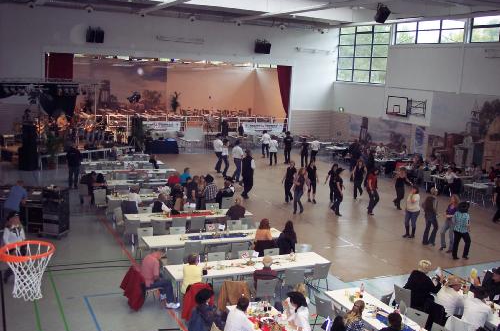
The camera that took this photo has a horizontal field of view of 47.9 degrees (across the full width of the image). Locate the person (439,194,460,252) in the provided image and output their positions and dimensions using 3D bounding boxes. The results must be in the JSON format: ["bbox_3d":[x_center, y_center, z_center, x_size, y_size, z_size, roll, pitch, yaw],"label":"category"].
[{"bbox_3d":[5.862,1.664,16.375,0.480,1.680,0.520,-5,13,-41],"label":"person"}]

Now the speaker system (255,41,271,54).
[{"bbox_3d":[0.805,-7.290,34.888,1.000,0.850,0.600,-1,10,-25],"label":"speaker system"}]

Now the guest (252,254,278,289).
[{"bbox_3d":[0.203,2.394,11.492,0.520,1.260,0.750,-1,10,-25],"label":"guest"}]

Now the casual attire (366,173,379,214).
[{"bbox_3d":[4.448,0.976,20.245,0.500,1.540,0.500,6,10,20],"label":"casual attire"}]

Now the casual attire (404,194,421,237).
[{"bbox_3d":[5.220,1.583,17.964,0.500,1.400,0.420,9,11,32],"label":"casual attire"}]

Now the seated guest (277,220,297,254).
[{"bbox_3d":[0.899,1.976,14.289,0.500,1.240,0.750,-1,10,-25],"label":"seated guest"}]

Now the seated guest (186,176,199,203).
[{"bbox_3d":[-1.863,1.103,18.513,0.480,1.300,0.700,0,10,-15],"label":"seated guest"}]

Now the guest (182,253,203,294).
[{"bbox_3d":[-1.178,2.393,11.084,0.500,1.250,0.750,1,10,-10],"label":"guest"}]

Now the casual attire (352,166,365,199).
[{"bbox_3d":[4.478,0.622,23.008,0.500,1.430,0.420,2,9,-5],"label":"casual attire"}]

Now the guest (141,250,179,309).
[{"bbox_3d":[-1.841,2.303,11.535,0.800,1.200,0.480,-1,10,-25],"label":"guest"}]

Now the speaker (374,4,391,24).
[{"bbox_3d":[4.998,-5.664,21.200,0.420,0.620,0.420,25,13,8],"label":"speaker"}]

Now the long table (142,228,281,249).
[{"bbox_3d":[-0.875,2.163,14.104,3.520,0.750,0.800,-1,10,-25],"label":"long table"}]

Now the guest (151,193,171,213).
[{"bbox_3d":[-2.648,1.391,16.776,0.520,1.220,0.720,8,10,28],"label":"guest"}]

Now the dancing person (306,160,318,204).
[{"bbox_3d":[2.479,0.590,21.817,0.550,1.650,0.400,0,10,-18],"label":"dancing person"}]

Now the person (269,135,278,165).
[{"bbox_3d":[1.309,-0.771,30.301,0.500,1.520,0.330,-1,10,-25],"label":"person"}]

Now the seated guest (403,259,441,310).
[{"bbox_3d":[3.470,2.573,11.292,0.750,1.300,0.550,-5,12,-39],"label":"seated guest"}]

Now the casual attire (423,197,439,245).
[{"bbox_3d":[5.527,1.648,17.011,0.420,1.470,0.480,-2,11,-29],"label":"casual attire"}]

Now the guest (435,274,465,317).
[{"bbox_3d":[3.829,2.727,10.782,0.760,1.200,0.550,-1,10,-25],"label":"guest"}]

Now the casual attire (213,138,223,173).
[{"bbox_3d":[-1.445,-0.574,26.974,0.480,1.830,0.520,-6,13,-43],"label":"casual attire"}]

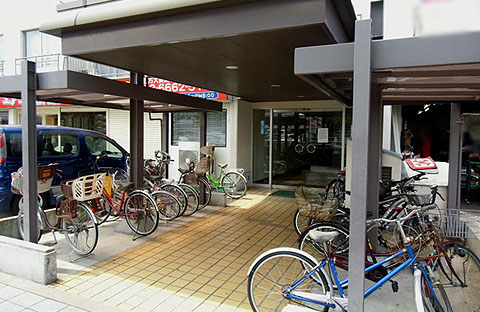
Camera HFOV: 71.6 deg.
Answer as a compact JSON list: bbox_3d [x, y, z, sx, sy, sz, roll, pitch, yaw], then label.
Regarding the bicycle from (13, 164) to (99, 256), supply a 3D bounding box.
[{"bbox_3d":[-2.419,0.670,4.305,1.760,1.050,0.560,3,4,27],"label":"bicycle"}]

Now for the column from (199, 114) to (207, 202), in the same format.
[{"bbox_3d":[-0.765,-0.024,6.975,0.101,2.114,0.097,2,4,24],"label":"column"}]

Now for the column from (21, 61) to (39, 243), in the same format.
[{"bbox_3d":[-2.339,0.108,3.719,0.100,2.270,0.100,2,4,24],"label":"column"}]

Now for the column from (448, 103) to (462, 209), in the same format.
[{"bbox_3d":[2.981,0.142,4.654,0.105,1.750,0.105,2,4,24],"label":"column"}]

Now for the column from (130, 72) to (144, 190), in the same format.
[{"bbox_3d":[-1.792,-0.190,5.780,0.157,2.582,0.162,2,4,24],"label":"column"}]

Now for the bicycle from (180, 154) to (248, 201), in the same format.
[{"bbox_3d":[-0.619,0.512,8.145,1.750,1.030,0.550,2,4,18],"label":"bicycle"}]

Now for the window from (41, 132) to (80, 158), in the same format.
[{"bbox_3d":[-3.667,-0.221,6.791,0.070,0.420,0.870,2,4,24],"label":"window"}]

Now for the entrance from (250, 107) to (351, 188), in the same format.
[{"bbox_3d":[1.599,-0.185,9.338,2.680,2.310,0.200,2,4,24],"label":"entrance"}]

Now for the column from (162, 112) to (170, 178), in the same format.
[{"bbox_3d":[-1.635,-0.049,7.424,0.101,2.084,0.097,2,4,24],"label":"column"}]

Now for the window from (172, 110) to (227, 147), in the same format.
[{"bbox_3d":[-1.110,-0.741,8.982,1.730,0.969,0.100,2,4,24],"label":"window"}]

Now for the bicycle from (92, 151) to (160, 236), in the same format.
[{"bbox_3d":[-1.910,0.619,5.075,1.720,1.060,0.560,3,4,26],"label":"bicycle"}]

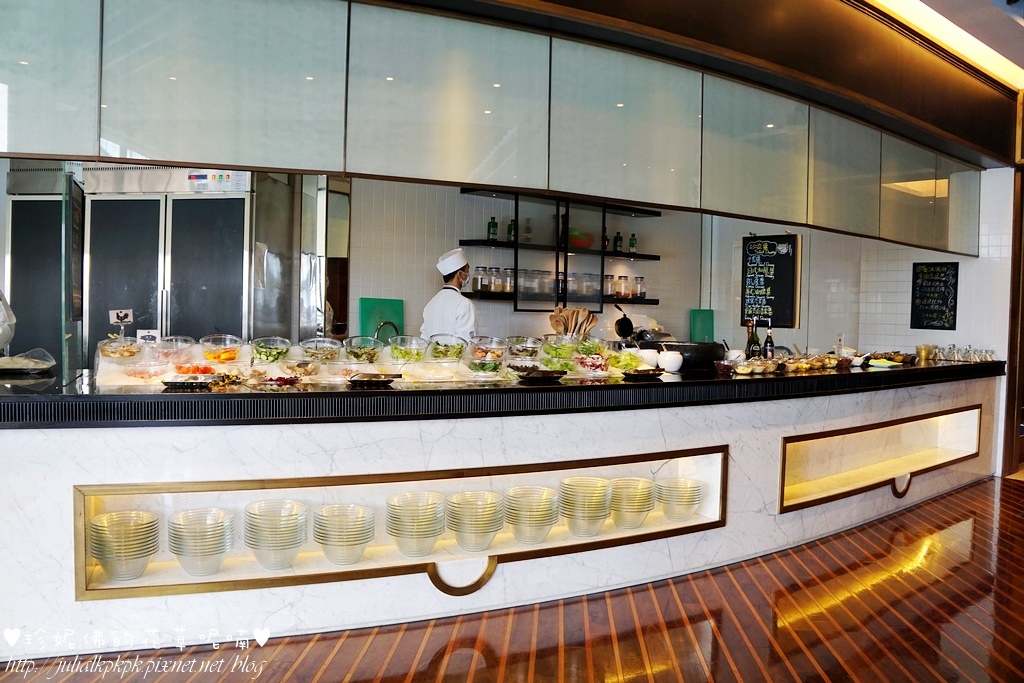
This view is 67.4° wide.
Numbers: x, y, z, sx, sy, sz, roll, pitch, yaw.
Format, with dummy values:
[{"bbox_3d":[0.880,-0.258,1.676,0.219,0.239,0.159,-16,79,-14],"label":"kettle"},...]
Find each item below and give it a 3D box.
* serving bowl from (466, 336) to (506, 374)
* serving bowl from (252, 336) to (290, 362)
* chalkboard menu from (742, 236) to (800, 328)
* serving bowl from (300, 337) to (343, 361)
[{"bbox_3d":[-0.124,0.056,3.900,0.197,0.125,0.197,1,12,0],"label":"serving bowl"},{"bbox_3d":[-1.129,0.040,3.600,0.197,0.095,0.197,1,12,-17],"label":"serving bowl"},{"bbox_3d":[1.851,-0.426,5.507,0.035,0.660,0.440,-1,3,-42],"label":"chalkboard menu"},{"bbox_3d":[-0.856,0.036,3.442,0.188,0.090,0.188,0,11,-20],"label":"serving bowl"}]

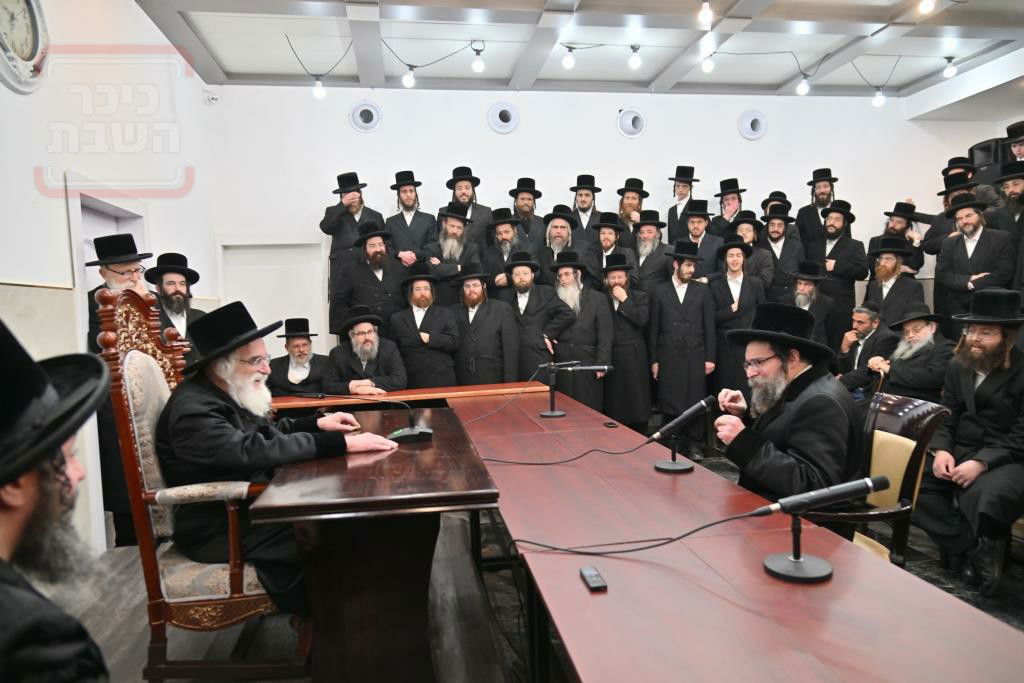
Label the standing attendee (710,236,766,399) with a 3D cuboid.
[{"bbox_3d":[2.078,0.008,6.245,0.540,1.908,0.420,-1,3,20],"label":"standing attendee"}]

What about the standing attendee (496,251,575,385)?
[{"bbox_3d":[0.136,0.134,5.893,0.620,1.814,0.420,-2,3,3],"label":"standing attendee"}]

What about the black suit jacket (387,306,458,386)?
[{"bbox_3d":[-0.724,0.222,5.650,0.600,1.090,0.400,-2,3,-3],"label":"black suit jacket"}]

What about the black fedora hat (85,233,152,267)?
[{"bbox_3d":[-2.268,-0.527,3.930,0.370,0.155,0.325,-7,10,18],"label":"black fedora hat"}]

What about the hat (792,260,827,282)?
[{"bbox_3d":[2.658,-0.625,6.100,0.340,0.150,0.370,0,3,37],"label":"hat"}]

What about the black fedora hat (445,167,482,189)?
[{"bbox_3d":[-0.490,-1.657,6.900,0.340,0.150,0.360,-7,-5,-4],"label":"black fedora hat"}]

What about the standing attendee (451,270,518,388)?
[{"bbox_3d":[-0.205,0.220,5.790,0.560,1.673,0.420,-1,3,16],"label":"standing attendee"}]

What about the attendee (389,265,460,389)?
[{"bbox_3d":[-0.720,0.207,5.893,0.600,1.720,0.400,-2,3,-3],"label":"attendee"}]

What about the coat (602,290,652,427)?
[{"bbox_3d":[0.990,0.124,5.850,0.460,1.180,0.380,-1,3,19],"label":"coat"}]

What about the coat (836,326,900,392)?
[{"bbox_3d":[2.465,0.145,4.720,0.480,0.600,0.540,-4,4,-42],"label":"coat"}]

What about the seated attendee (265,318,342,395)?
[{"bbox_3d":[-1.544,0.481,5.102,0.540,1.305,0.750,-3,3,-14],"label":"seated attendee"}]

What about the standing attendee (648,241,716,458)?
[{"bbox_3d":[1.453,0.067,5.800,0.560,1.850,0.360,-1,3,14],"label":"standing attendee"}]

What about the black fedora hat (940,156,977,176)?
[{"bbox_3d":[4.256,-1.661,6.500,0.335,0.140,0.300,0,2,-32],"label":"black fedora hat"}]

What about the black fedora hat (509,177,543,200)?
[{"bbox_3d":[0.137,-1.574,6.950,0.335,0.140,0.370,-2,3,0],"label":"black fedora hat"}]

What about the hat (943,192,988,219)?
[{"bbox_3d":[4.194,-1.250,6.300,0.370,0.150,0.340,-7,-1,-42],"label":"hat"}]

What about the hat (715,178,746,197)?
[{"bbox_3d":[2.368,-1.669,7.400,0.340,0.150,0.360,-6,4,27],"label":"hat"}]

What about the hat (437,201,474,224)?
[{"bbox_3d":[-0.525,-1.200,6.350,0.340,0.150,0.360,13,2,-7],"label":"hat"}]

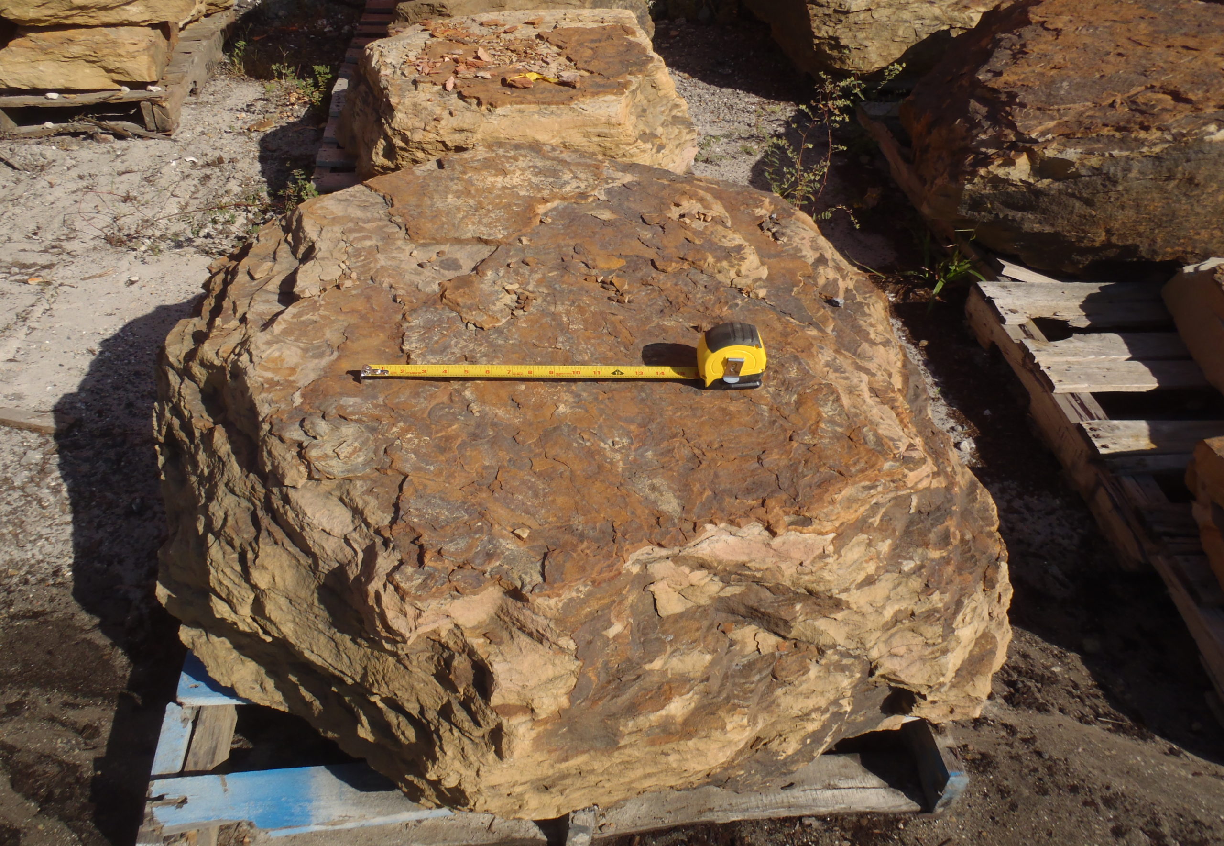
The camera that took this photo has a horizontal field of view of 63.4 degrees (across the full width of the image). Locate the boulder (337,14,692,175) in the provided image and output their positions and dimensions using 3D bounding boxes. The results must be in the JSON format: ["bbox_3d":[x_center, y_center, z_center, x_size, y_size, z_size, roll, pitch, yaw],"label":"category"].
[{"bbox_3d":[-0.255,-0.902,2.758,0.880,0.270,0.890,-1,37,-5],"label":"boulder"}]

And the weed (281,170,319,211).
[{"bbox_3d":[-0.831,-0.612,2.644,0.100,0.125,0.100,2,37,-1],"label":"weed"}]

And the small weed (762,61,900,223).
[{"bbox_3d":[0.602,-0.754,2.695,0.350,0.400,0.280,2,37,-1],"label":"small weed"}]

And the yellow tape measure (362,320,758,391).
[{"bbox_3d":[-0.057,-0.081,1.169,0.476,0.068,0.050,0,40,0],"label":"yellow tape measure"}]

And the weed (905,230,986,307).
[{"bbox_3d":[0.822,-0.393,2.441,0.180,0.150,0.170,2,37,-1],"label":"weed"}]

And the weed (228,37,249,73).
[{"bbox_3d":[-1.339,-1.324,3.551,0.075,0.120,0.075,2,37,-1],"label":"weed"}]

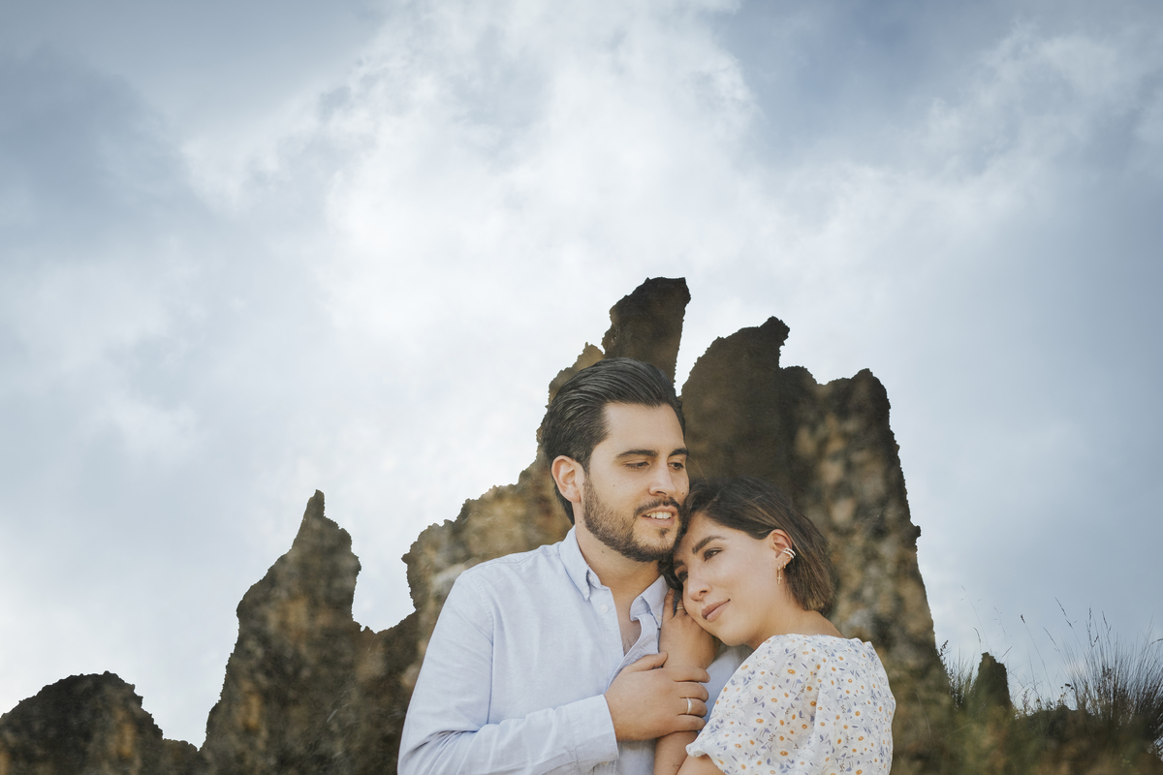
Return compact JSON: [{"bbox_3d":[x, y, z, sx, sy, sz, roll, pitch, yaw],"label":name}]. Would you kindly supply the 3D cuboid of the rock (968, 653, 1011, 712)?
[{"bbox_3d":[1.802,1.314,12.000,0.190,0.270,0.160,0,-6,0],"label":"rock"}]

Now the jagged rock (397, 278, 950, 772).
[{"bbox_3d":[0.405,0.636,12.000,2.400,2.250,1.400,0,-6,0],"label":"jagged rock"}]

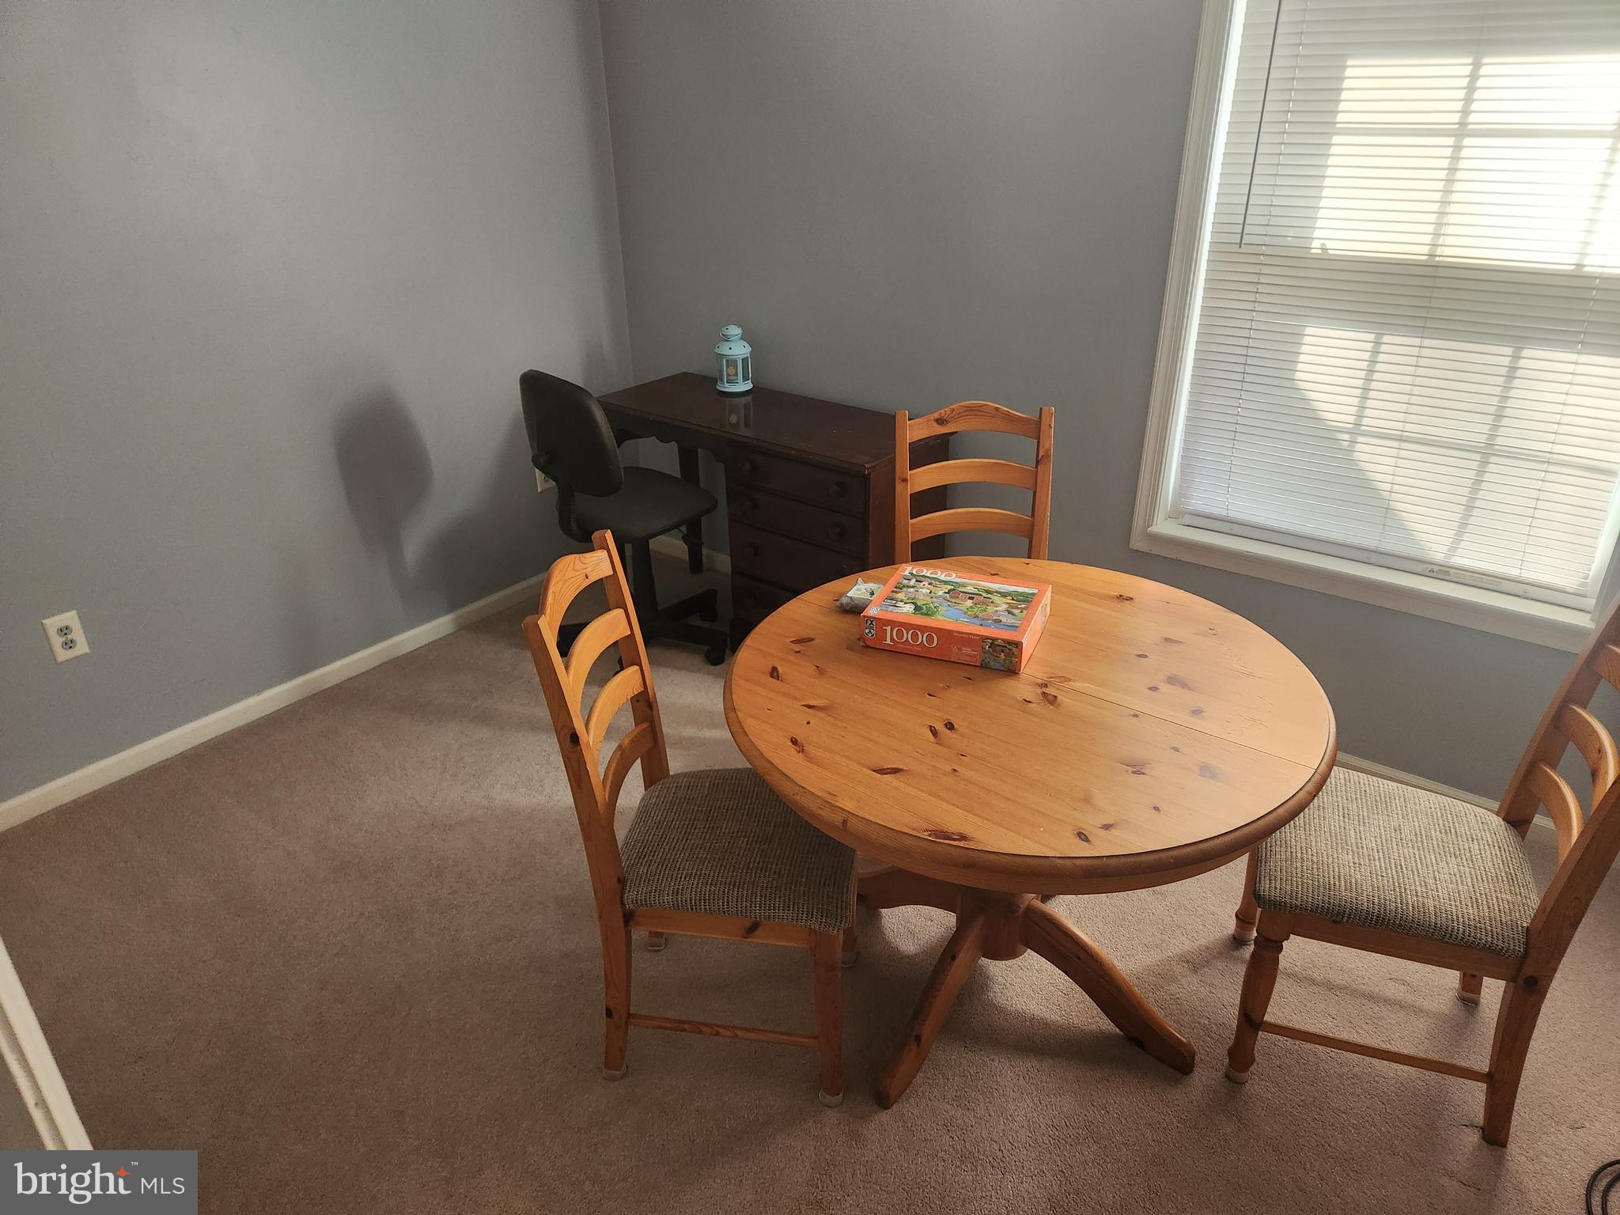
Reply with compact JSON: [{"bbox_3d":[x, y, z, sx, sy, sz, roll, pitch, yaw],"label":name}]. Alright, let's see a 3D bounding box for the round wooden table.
[{"bbox_3d":[0.385,0.442,2.098,1.060,0.735,1.060,-1,26,1],"label":"round wooden table"}]

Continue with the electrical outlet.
[{"bbox_3d":[-1.929,0.079,2.796,0.007,0.122,0.078,18,31,34],"label":"electrical outlet"}]

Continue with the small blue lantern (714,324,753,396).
[{"bbox_3d":[-0.261,-0.848,3.653,0.127,0.212,0.127,-1,26,1],"label":"small blue lantern"}]

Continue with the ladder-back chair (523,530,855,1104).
[{"bbox_3d":[-0.164,0.386,1.963,0.500,0.978,0.430,2,26,7],"label":"ladder-back chair"}]

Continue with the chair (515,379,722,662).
[{"bbox_3d":[-0.547,-0.286,3.390,0.560,0.975,0.620,16,31,33],"label":"chair"}]

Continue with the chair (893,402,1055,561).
[{"bbox_3d":[0.415,0.056,2.623,0.430,0.978,0.500,-2,26,0],"label":"chair"}]

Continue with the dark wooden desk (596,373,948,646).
[{"bbox_3d":[-0.133,-0.268,3.570,1.184,0.769,0.448,20,33,38],"label":"dark wooden desk"}]

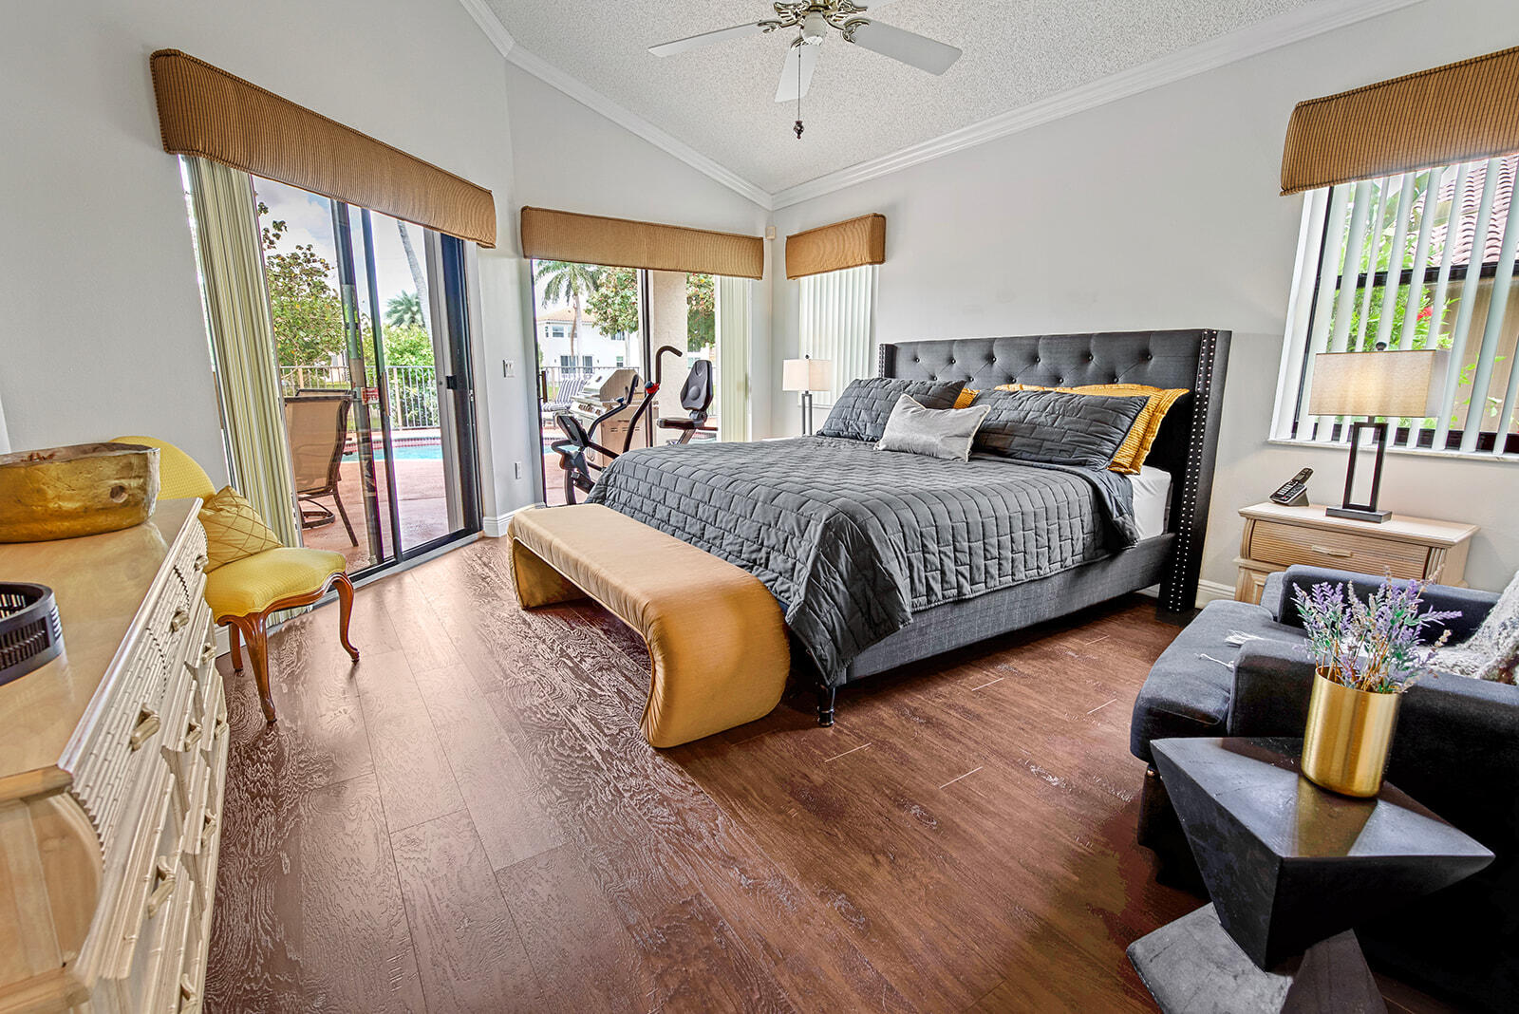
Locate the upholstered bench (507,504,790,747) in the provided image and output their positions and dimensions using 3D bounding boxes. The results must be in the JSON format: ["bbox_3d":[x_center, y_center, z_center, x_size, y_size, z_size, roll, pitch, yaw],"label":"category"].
[{"bbox_3d":[-0.591,0.389,2.867,0.464,0.482,1.774,-7,13,-35],"label":"upholstered bench"}]

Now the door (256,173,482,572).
[{"bbox_3d":[-2.209,-0.621,3.921,0.082,2.033,1.739,3,11,12],"label":"door"}]

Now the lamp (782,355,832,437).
[{"bbox_3d":[0.395,-0.893,5.680,0.235,0.711,0.335,-7,13,-35],"label":"lamp"}]

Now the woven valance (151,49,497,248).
[{"bbox_3d":[-2.030,-1.722,3.530,0.135,0.342,1.978,3,11,12],"label":"woven valance"}]

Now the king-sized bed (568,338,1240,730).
[{"bbox_3d":[0.649,-0.170,3.421,2.326,1.392,2.075,-7,13,-35],"label":"king-sized bed"}]

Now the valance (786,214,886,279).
[{"bbox_3d":[0.587,-2.066,5.433,0.135,0.342,1.038,-7,13,-35],"label":"valance"}]

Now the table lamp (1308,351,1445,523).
[{"bbox_3d":[2.494,-0.305,2.772,0.235,0.705,0.341,-7,13,-35],"label":"table lamp"}]

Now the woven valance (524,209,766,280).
[{"bbox_3d":[-0.864,-2.088,5.474,2.008,0.342,0.135,-6,13,-31],"label":"woven valance"}]

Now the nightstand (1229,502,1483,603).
[{"bbox_3d":[2.453,0.352,2.857,0.458,0.617,0.687,-7,13,-35],"label":"nightstand"}]

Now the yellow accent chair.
[{"bbox_3d":[-1.923,0.221,2.464,0.623,0.940,0.588,1,11,2],"label":"yellow accent chair"}]

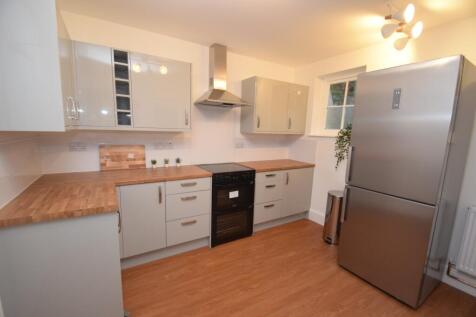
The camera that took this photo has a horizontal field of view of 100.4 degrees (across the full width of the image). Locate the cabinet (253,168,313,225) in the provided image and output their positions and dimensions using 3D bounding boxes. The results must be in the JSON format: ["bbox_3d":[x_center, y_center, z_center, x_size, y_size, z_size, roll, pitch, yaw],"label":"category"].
[{"bbox_3d":[0.565,0.482,3.137,1.078,0.725,0.569,-3,10,-29],"label":"cabinet"}]

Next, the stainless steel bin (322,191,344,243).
[{"bbox_3d":[1.294,0.778,2.615,0.265,0.640,0.255,-3,10,-29],"label":"stainless steel bin"}]

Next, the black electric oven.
[{"bbox_3d":[-0.183,0.573,2.712,0.604,0.907,0.587,-3,10,-29],"label":"black electric oven"}]

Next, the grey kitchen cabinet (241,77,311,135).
[{"bbox_3d":[0.576,-0.762,3.051,1.000,0.739,0.345,-3,10,-29],"label":"grey kitchen cabinet"}]

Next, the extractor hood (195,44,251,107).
[{"bbox_3d":[-0.178,-1.044,2.487,0.595,0.748,0.482,-3,10,-29],"label":"extractor hood"}]

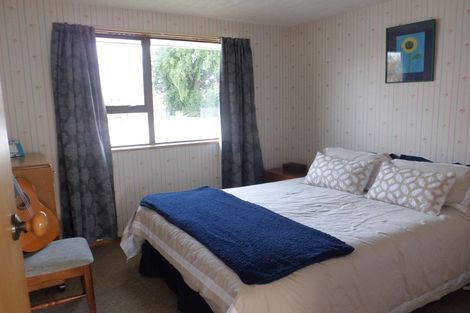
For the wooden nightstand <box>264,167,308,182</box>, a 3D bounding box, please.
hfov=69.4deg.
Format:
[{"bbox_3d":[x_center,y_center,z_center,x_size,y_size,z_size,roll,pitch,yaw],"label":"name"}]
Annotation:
[{"bbox_3d":[0.736,0.450,4.389,0.470,0.490,0.550,-7,11,-33],"label":"wooden nightstand"}]

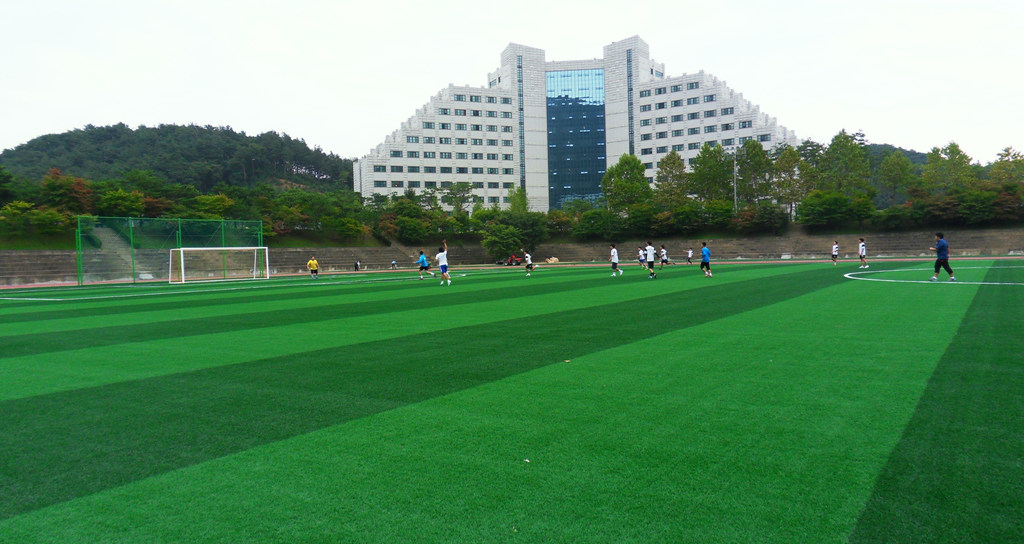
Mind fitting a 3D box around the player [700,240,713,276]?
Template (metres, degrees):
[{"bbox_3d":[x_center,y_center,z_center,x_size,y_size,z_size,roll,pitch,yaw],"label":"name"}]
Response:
[{"bbox_3d":[9.917,-0.627,36.200,0.520,1.780,0.560,-3,2,-38],"label":"player"}]

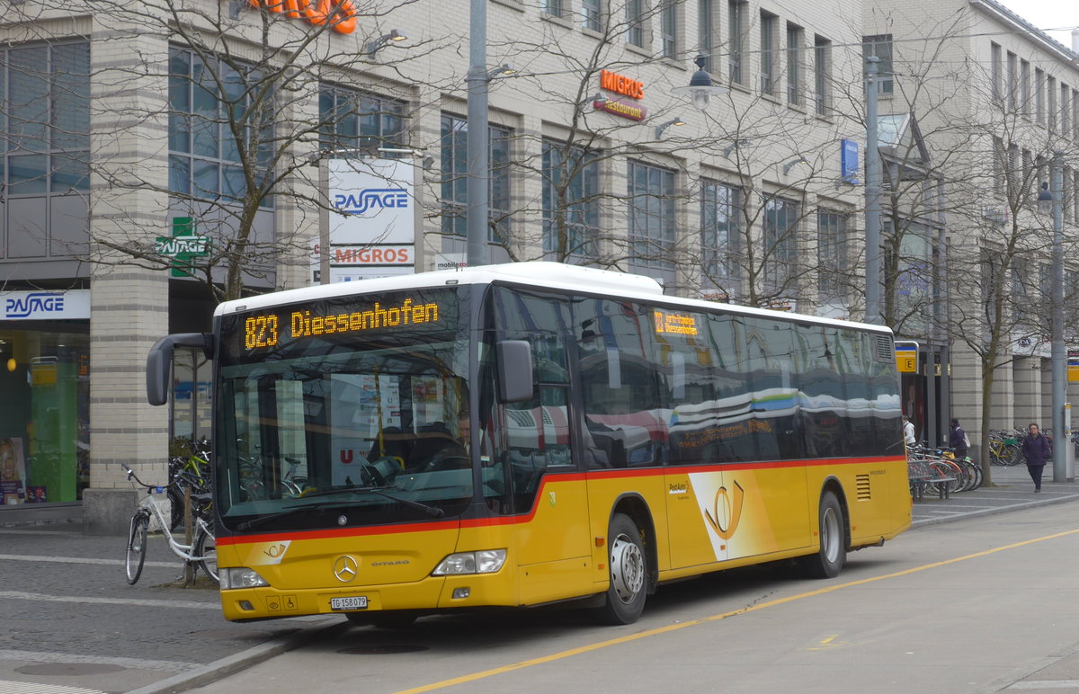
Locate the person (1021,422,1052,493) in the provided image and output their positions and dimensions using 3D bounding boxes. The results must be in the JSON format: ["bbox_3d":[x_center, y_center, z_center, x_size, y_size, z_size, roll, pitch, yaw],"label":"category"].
[{"bbox_3d":[10.857,2.427,50.500,0.580,1.530,0.380,-1,-2,14],"label":"person"}]

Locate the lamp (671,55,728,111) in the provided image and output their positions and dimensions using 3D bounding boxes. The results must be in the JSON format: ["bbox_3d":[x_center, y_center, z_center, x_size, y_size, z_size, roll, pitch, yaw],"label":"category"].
[{"bbox_3d":[1.844,-3.042,26.500,0.660,0.630,0.660,0,-2,0],"label":"lamp"}]

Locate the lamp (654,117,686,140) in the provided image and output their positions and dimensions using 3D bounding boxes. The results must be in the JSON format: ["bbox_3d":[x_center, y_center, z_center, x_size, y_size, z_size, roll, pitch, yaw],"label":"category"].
[{"bbox_3d":[2.663,-4.433,46.800,0.700,0.460,0.250,-1,-2,25],"label":"lamp"}]

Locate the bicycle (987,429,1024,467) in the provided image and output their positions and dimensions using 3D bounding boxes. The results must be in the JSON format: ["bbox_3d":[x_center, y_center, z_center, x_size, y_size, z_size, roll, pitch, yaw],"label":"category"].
[{"bbox_3d":[15.025,3.351,75.500,1.720,1.070,0.600,-1,-2,35],"label":"bicycle"}]

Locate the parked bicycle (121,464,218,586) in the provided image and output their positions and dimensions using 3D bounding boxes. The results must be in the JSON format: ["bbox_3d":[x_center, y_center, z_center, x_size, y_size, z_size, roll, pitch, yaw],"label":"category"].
[{"bbox_3d":[-3.506,1.811,22.800,1.700,1.130,0.600,-2,-2,38],"label":"parked bicycle"}]

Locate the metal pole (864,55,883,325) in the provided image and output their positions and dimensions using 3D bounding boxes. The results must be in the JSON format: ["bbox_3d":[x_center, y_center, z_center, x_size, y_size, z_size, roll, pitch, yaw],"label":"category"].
[{"bbox_3d":[6.143,-1.193,42.500,0.330,8.400,0.330,-1,-2,24],"label":"metal pole"}]

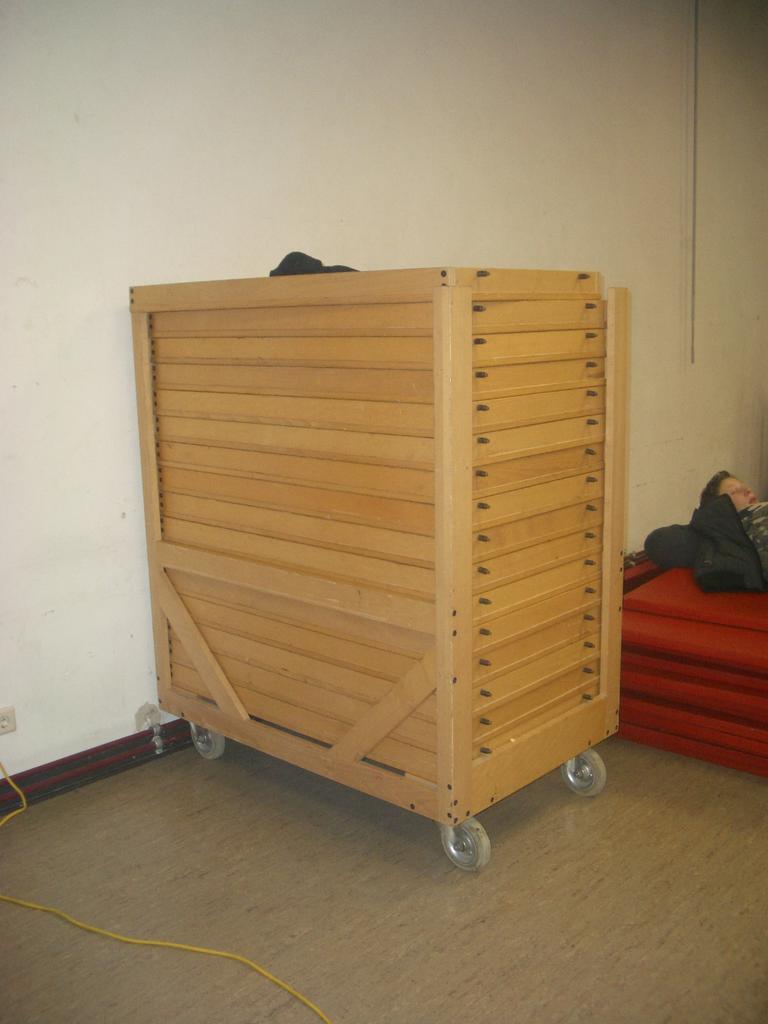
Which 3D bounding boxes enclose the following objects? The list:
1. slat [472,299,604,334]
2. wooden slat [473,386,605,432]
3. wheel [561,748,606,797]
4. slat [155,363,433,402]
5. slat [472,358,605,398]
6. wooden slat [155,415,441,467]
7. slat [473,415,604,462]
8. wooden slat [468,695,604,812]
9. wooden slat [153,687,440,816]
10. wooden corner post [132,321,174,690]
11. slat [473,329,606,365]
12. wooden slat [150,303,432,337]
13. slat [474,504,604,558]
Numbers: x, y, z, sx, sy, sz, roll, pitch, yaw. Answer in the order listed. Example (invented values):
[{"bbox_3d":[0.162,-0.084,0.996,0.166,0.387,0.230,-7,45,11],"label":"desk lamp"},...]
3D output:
[{"bbox_3d":[0.385,-0.503,2.669,0.023,0.078,0.685,9,15,42],"label":"slat"},{"bbox_3d":[0.381,-0.265,2.667,0.024,0.080,0.668,9,15,42],"label":"wooden slat"},{"bbox_3d":[0.613,0.804,3.186,0.126,0.126,0.046,9,15,42],"label":"wheel"},{"bbox_3d":[-0.283,-0.350,2.770,1.142,0.079,0.024,9,15,42],"label":"slat"},{"bbox_3d":[0.379,-0.343,2.652,0.024,0.079,0.668,9,15,42],"label":"slat"},{"bbox_3d":[-0.280,-0.196,2.799,1.142,0.079,0.024,9,15,42],"label":"wooden slat"},{"bbox_3d":[0.392,-0.191,2.729,0.023,0.080,0.685,9,15,42],"label":"slat"},{"bbox_3d":[0.426,0.638,2.798,0.024,0.147,0.663,9,15,42],"label":"wooden slat"},{"bbox_3d":[-0.294,0.690,3.100,1.277,0.085,0.024,9,15,42],"label":"wooden slat"},{"bbox_3d":[-0.701,0.008,3.261,0.062,1.280,0.075,9,14,42],"label":"wooden corner post"},{"bbox_3d":[0.395,-0.438,2.745,0.022,0.080,0.705,9,15,42],"label":"slat"},{"bbox_3d":[-0.286,-0.501,2.742,1.142,0.077,0.024,9,15,42],"label":"wooden slat"},{"bbox_3d":[0.406,0.049,2.837,0.022,0.084,0.705,9,15,42],"label":"slat"}]

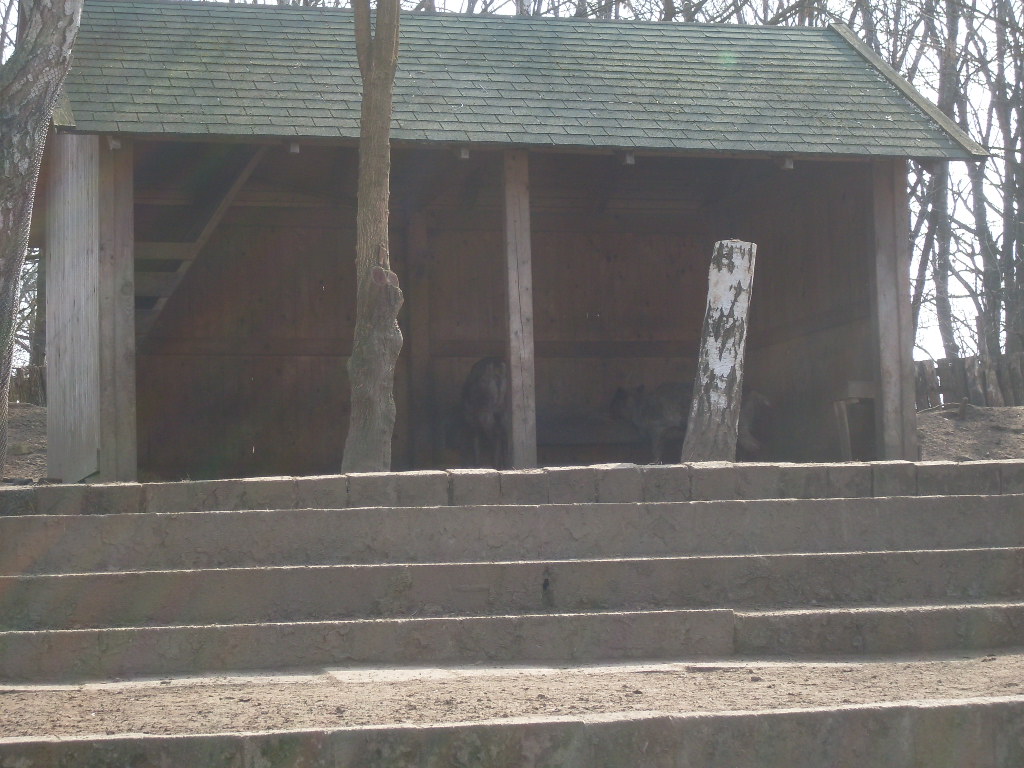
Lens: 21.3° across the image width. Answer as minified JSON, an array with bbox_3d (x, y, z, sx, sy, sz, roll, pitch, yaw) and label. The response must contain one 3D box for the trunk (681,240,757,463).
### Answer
[{"bbox_3d":[1.501,-0.207,19.400,0.370,1.650,0.360,7,-5,0],"label":"trunk"}]

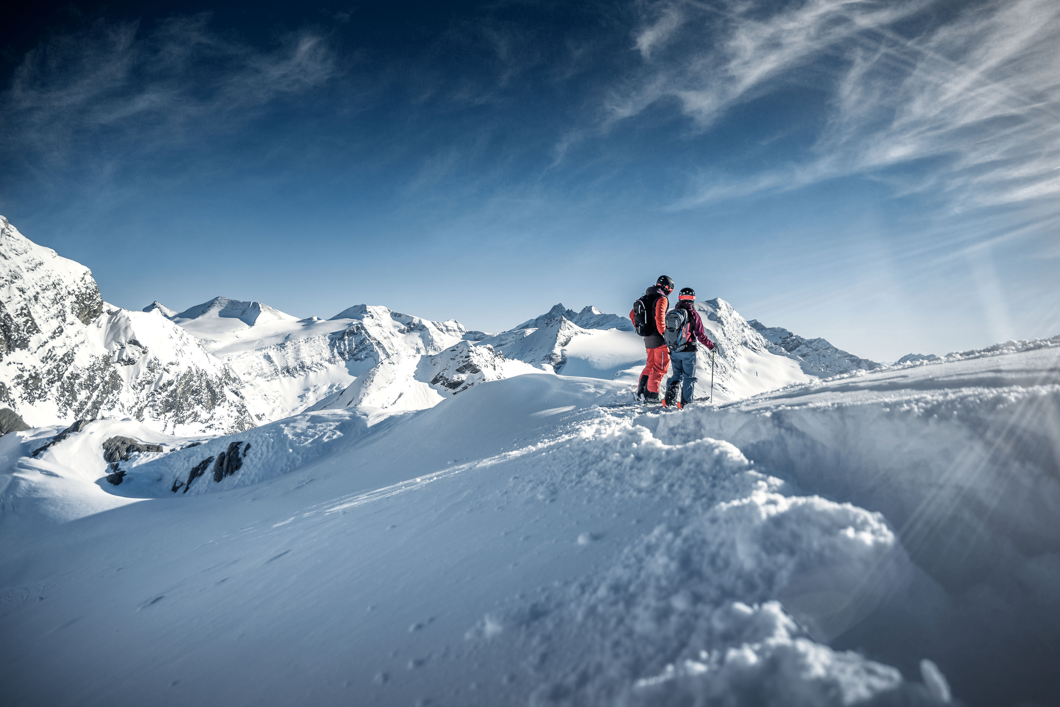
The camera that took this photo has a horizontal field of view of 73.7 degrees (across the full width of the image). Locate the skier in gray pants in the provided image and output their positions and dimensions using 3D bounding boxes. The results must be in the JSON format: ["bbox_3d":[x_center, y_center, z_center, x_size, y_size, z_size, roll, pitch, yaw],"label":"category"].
[{"bbox_3d":[2.255,-0.082,10.050,0.720,1.720,0.580,0,0,32],"label":"skier in gray pants"}]

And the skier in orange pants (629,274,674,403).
[{"bbox_3d":[1.789,-0.212,10.350,0.580,1.840,0.600,0,0,-43],"label":"skier in orange pants"}]

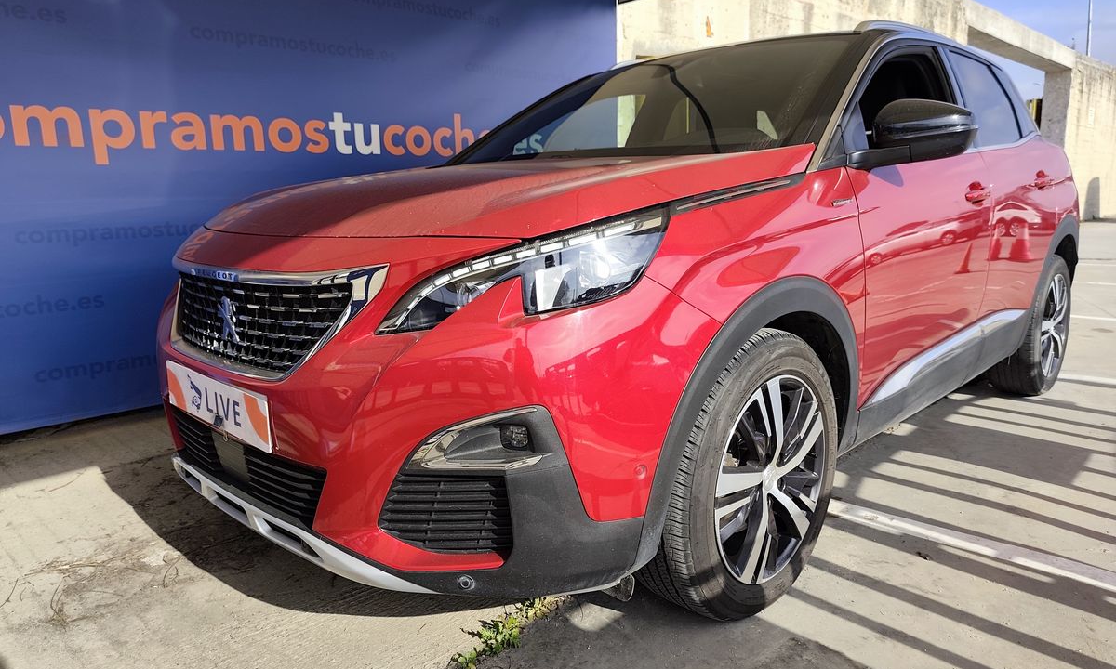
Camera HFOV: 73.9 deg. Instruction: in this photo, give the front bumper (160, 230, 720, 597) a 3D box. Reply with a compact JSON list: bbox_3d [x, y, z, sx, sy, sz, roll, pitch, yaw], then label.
[{"bbox_3d":[-0.544,0.093,1.865,1.800,0.710,0.660,9,14,44],"label":"front bumper"}]

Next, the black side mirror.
[{"bbox_3d":[0.905,-0.513,1.904,0.240,0.170,0.280,9,14,44],"label":"black side mirror"}]

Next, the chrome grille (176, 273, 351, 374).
[{"bbox_3d":[-0.727,-0.049,1.654,0.900,0.215,0.110,9,14,44],"label":"chrome grille"}]

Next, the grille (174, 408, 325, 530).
[{"bbox_3d":[-0.735,0.273,1.698,0.840,0.170,0.090,9,14,44],"label":"grille"}]

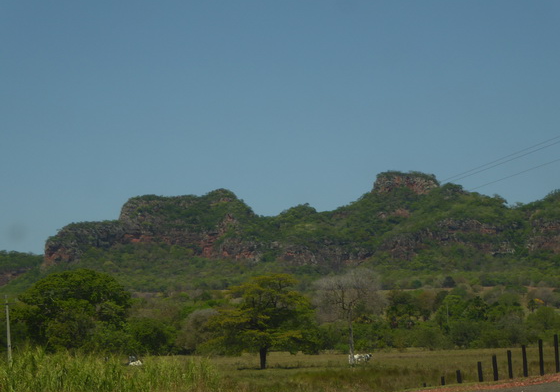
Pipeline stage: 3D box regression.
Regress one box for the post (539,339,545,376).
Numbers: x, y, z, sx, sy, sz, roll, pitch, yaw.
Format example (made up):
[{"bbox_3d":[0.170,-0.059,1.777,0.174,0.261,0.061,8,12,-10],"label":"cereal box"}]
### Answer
[{"bbox_3d":[8.153,5.051,58.000,0.125,1.240,0.125,-3,-4,0],"label":"post"}]

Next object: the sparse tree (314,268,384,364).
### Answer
[{"bbox_3d":[8.368,14.569,224.000,8.300,11.500,8.200,-2,-4,0],"label":"sparse tree"}]

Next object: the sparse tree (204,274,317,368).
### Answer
[{"bbox_3d":[-2.188,14.841,220.000,12.800,11.100,12.300,-2,-4,0],"label":"sparse tree"}]

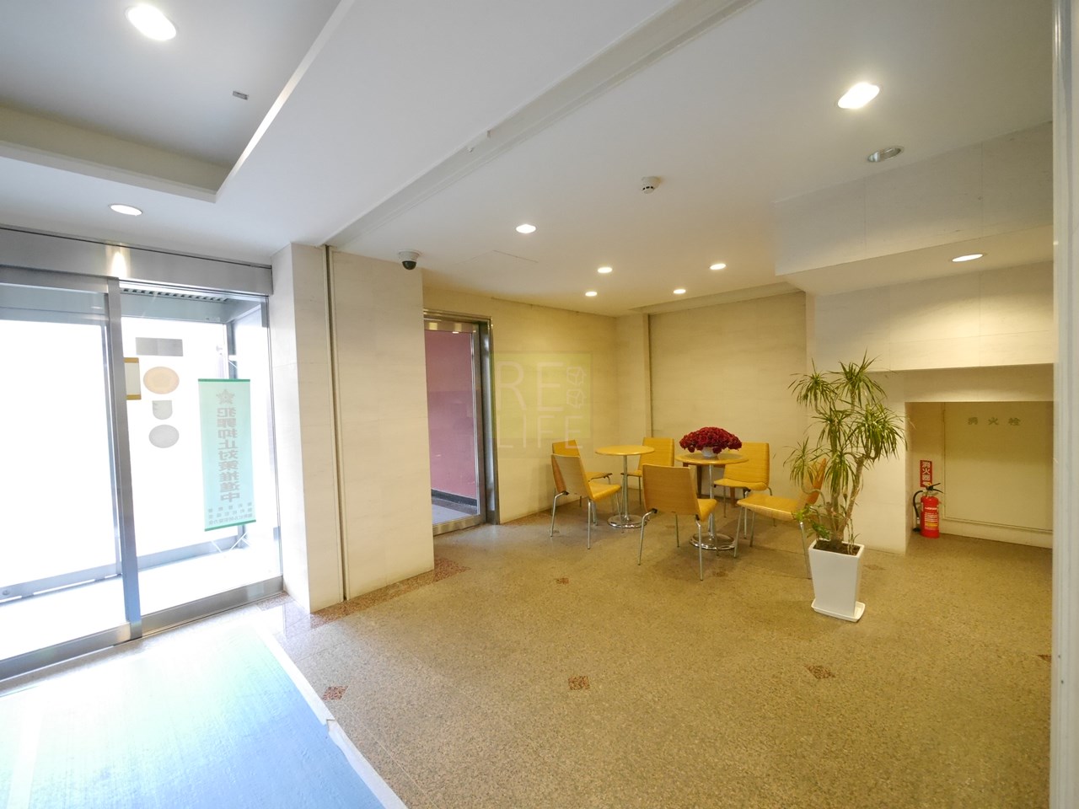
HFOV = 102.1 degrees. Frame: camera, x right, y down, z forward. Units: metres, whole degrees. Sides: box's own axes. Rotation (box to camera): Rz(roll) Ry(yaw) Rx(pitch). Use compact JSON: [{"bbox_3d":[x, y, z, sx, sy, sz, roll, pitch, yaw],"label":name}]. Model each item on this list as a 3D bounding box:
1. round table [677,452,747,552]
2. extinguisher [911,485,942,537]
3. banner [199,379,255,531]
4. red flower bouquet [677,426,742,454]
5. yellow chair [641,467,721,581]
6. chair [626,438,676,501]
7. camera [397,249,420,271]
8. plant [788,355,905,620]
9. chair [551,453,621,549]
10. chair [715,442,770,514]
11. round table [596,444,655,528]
[{"bbox_3d":[1.514,0.832,3.831,0.600,0.735,0.600,-2,2,0],"label":"round table"},{"bbox_3d":[3.361,0.908,3.773,0.195,0.460,0.135,0,2,39],"label":"extinguisher"},{"bbox_3d":[-2.073,0.326,2.909,0.020,0.977,0.282,0,3,44],"label":"banner"},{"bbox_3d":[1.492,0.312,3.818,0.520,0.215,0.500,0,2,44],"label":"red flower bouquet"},{"bbox_3d":[1.122,0.838,3.408,0.485,0.776,0.560,0,2,41],"label":"yellow chair"},{"bbox_3d":[1.174,0.794,4.759,0.485,0.776,0.560,0,3,44],"label":"chair"},{"bbox_3d":[-0.892,-0.986,3.005,0.150,0.108,0.150,-3,2,-32],"label":"camera"},{"bbox_3d":[1.789,0.463,2.577,0.560,1.530,0.550,0,2,44],"label":"plant"},{"bbox_3d":[0.460,0.839,4.077,0.560,0.776,0.485,-3,2,-39],"label":"chair"},{"bbox_3d":[1.894,0.781,4.143,0.480,0.790,0.560,0,2,44],"label":"chair"},{"bbox_3d":[0.893,0.838,4.468,0.605,0.724,0.605,-2,2,0],"label":"round table"}]

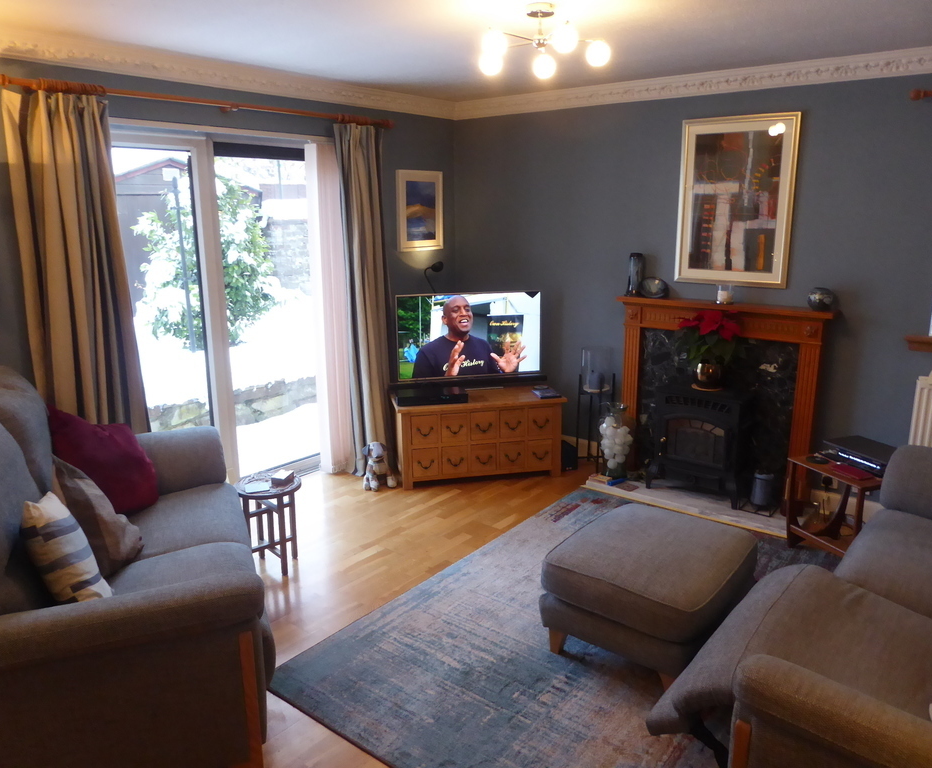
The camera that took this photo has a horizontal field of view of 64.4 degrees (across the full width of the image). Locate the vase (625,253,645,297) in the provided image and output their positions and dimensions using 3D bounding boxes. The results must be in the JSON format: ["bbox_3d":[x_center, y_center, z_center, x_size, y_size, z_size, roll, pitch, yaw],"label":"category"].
[{"bbox_3d":[1.031,-0.665,4.516,0.100,0.269,0.100,10,17,36],"label":"vase"}]

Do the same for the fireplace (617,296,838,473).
[{"bbox_3d":[1.464,0.073,4.362,1.213,1.104,0.200,10,17,36],"label":"fireplace"}]

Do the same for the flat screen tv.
[{"bbox_3d":[0.026,-0.314,4.859,0.968,0.571,0.080,-3,14,-14],"label":"flat screen tv"}]

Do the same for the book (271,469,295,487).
[{"bbox_3d":[-0.863,0.448,3.499,0.070,0.042,0.115,4,14,16],"label":"book"}]

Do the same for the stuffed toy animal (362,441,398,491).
[{"bbox_3d":[-0.538,0.500,4.562,0.200,0.275,0.205,-3,14,-14],"label":"stuffed toy animal"}]

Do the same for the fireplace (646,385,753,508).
[{"bbox_3d":[1.353,0.341,4.270,0.510,0.623,0.255,10,17,36],"label":"fireplace"}]

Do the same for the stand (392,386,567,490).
[{"bbox_3d":[0.064,0.327,4.763,1.065,0.520,0.451,-3,14,-14],"label":"stand"}]

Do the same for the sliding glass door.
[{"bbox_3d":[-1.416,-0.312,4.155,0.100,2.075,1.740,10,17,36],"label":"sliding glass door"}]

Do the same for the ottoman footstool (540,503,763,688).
[{"bbox_3d":[0.723,0.817,2.898,0.618,0.440,0.675,10,17,36],"label":"ottoman footstool"}]

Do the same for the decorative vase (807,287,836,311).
[{"bbox_3d":[1.886,-0.449,3.910,0.142,0.127,0.142,10,17,36],"label":"decorative vase"}]

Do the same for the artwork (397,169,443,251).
[{"bbox_3d":[-0.311,-1.173,5.019,0.035,0.525,0.450,10,17,36],"label":"artwork"}]

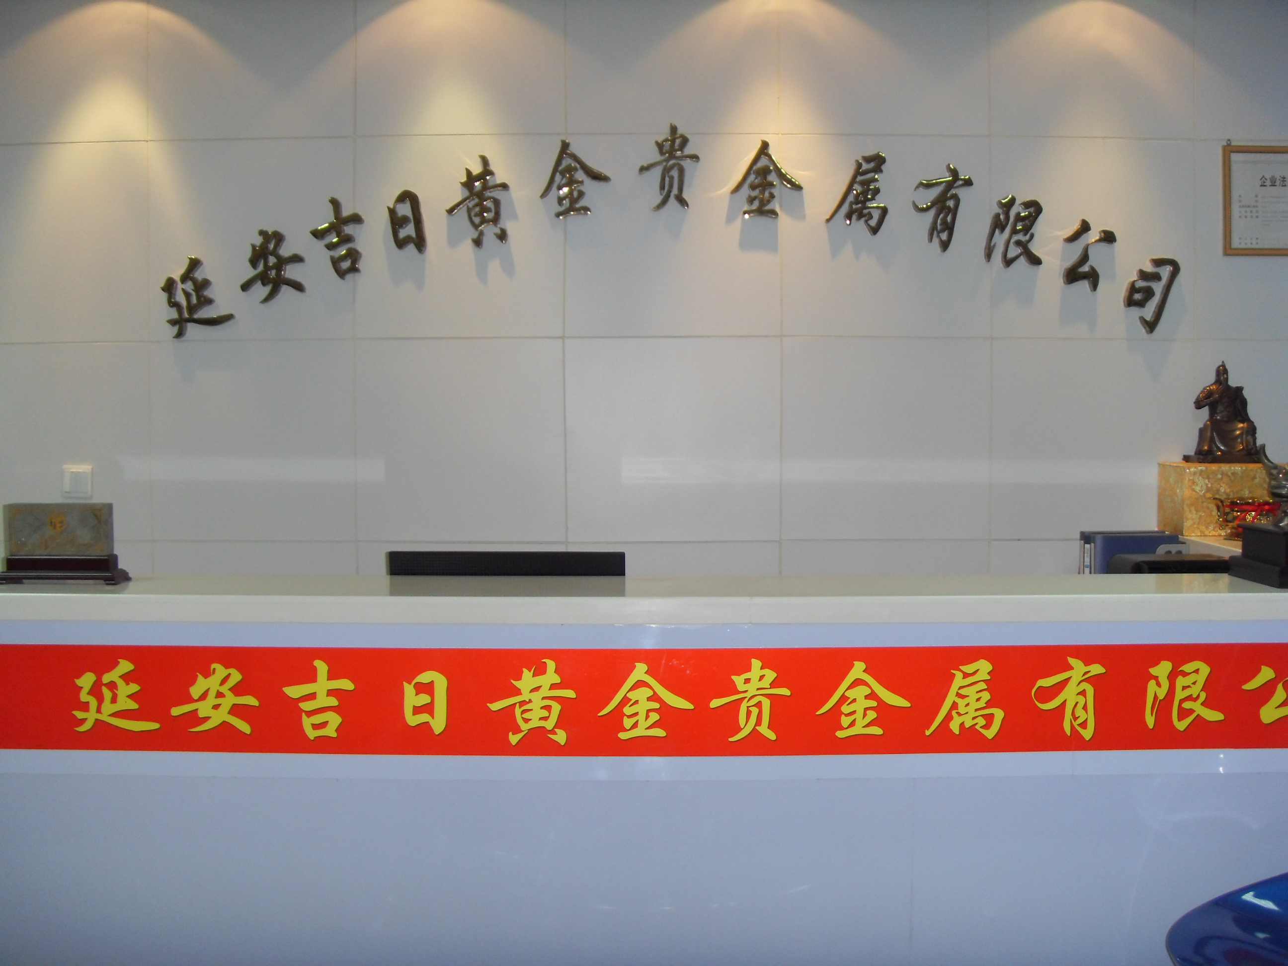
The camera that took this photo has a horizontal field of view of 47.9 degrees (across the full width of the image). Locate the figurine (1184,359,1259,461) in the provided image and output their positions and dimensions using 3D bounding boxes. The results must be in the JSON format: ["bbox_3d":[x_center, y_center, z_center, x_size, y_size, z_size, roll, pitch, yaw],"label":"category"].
[{"bbox_3d":[1.632,-0.198,4.070,0.180,0.285,0.140,0,3,0],"label":"figurine"}]

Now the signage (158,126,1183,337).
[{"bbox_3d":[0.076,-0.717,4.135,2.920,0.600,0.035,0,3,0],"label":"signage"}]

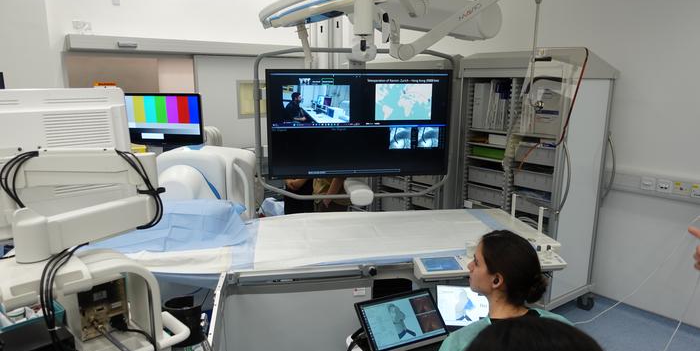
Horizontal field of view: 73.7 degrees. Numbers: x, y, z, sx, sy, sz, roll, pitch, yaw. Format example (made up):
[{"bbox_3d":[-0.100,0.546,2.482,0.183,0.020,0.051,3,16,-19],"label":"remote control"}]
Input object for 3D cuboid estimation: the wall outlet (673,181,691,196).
[{"bbox_3d":[2.345,0.093,3.302,0.015,0.089,0.097,-8,14,-35],"label":"wall outlet"}]

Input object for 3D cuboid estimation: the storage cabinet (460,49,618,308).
[{"bbox_3d":[1.372,0.064,3.607,0.637,1.962,0.846,-8,14,-35],"label":"storage cabinet"}]

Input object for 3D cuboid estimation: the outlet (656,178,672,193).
[{"bbox_3d":[2.282,0.074,3.386,0.015,0.088,0.095,-8,14,-35],"label":"outlet"}]

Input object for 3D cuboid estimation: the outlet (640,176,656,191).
[{"bbox_3d":[2.220,0.062,3.471,0.015,0.088,0.093,-8,14,-35],"label":"outlet"}]

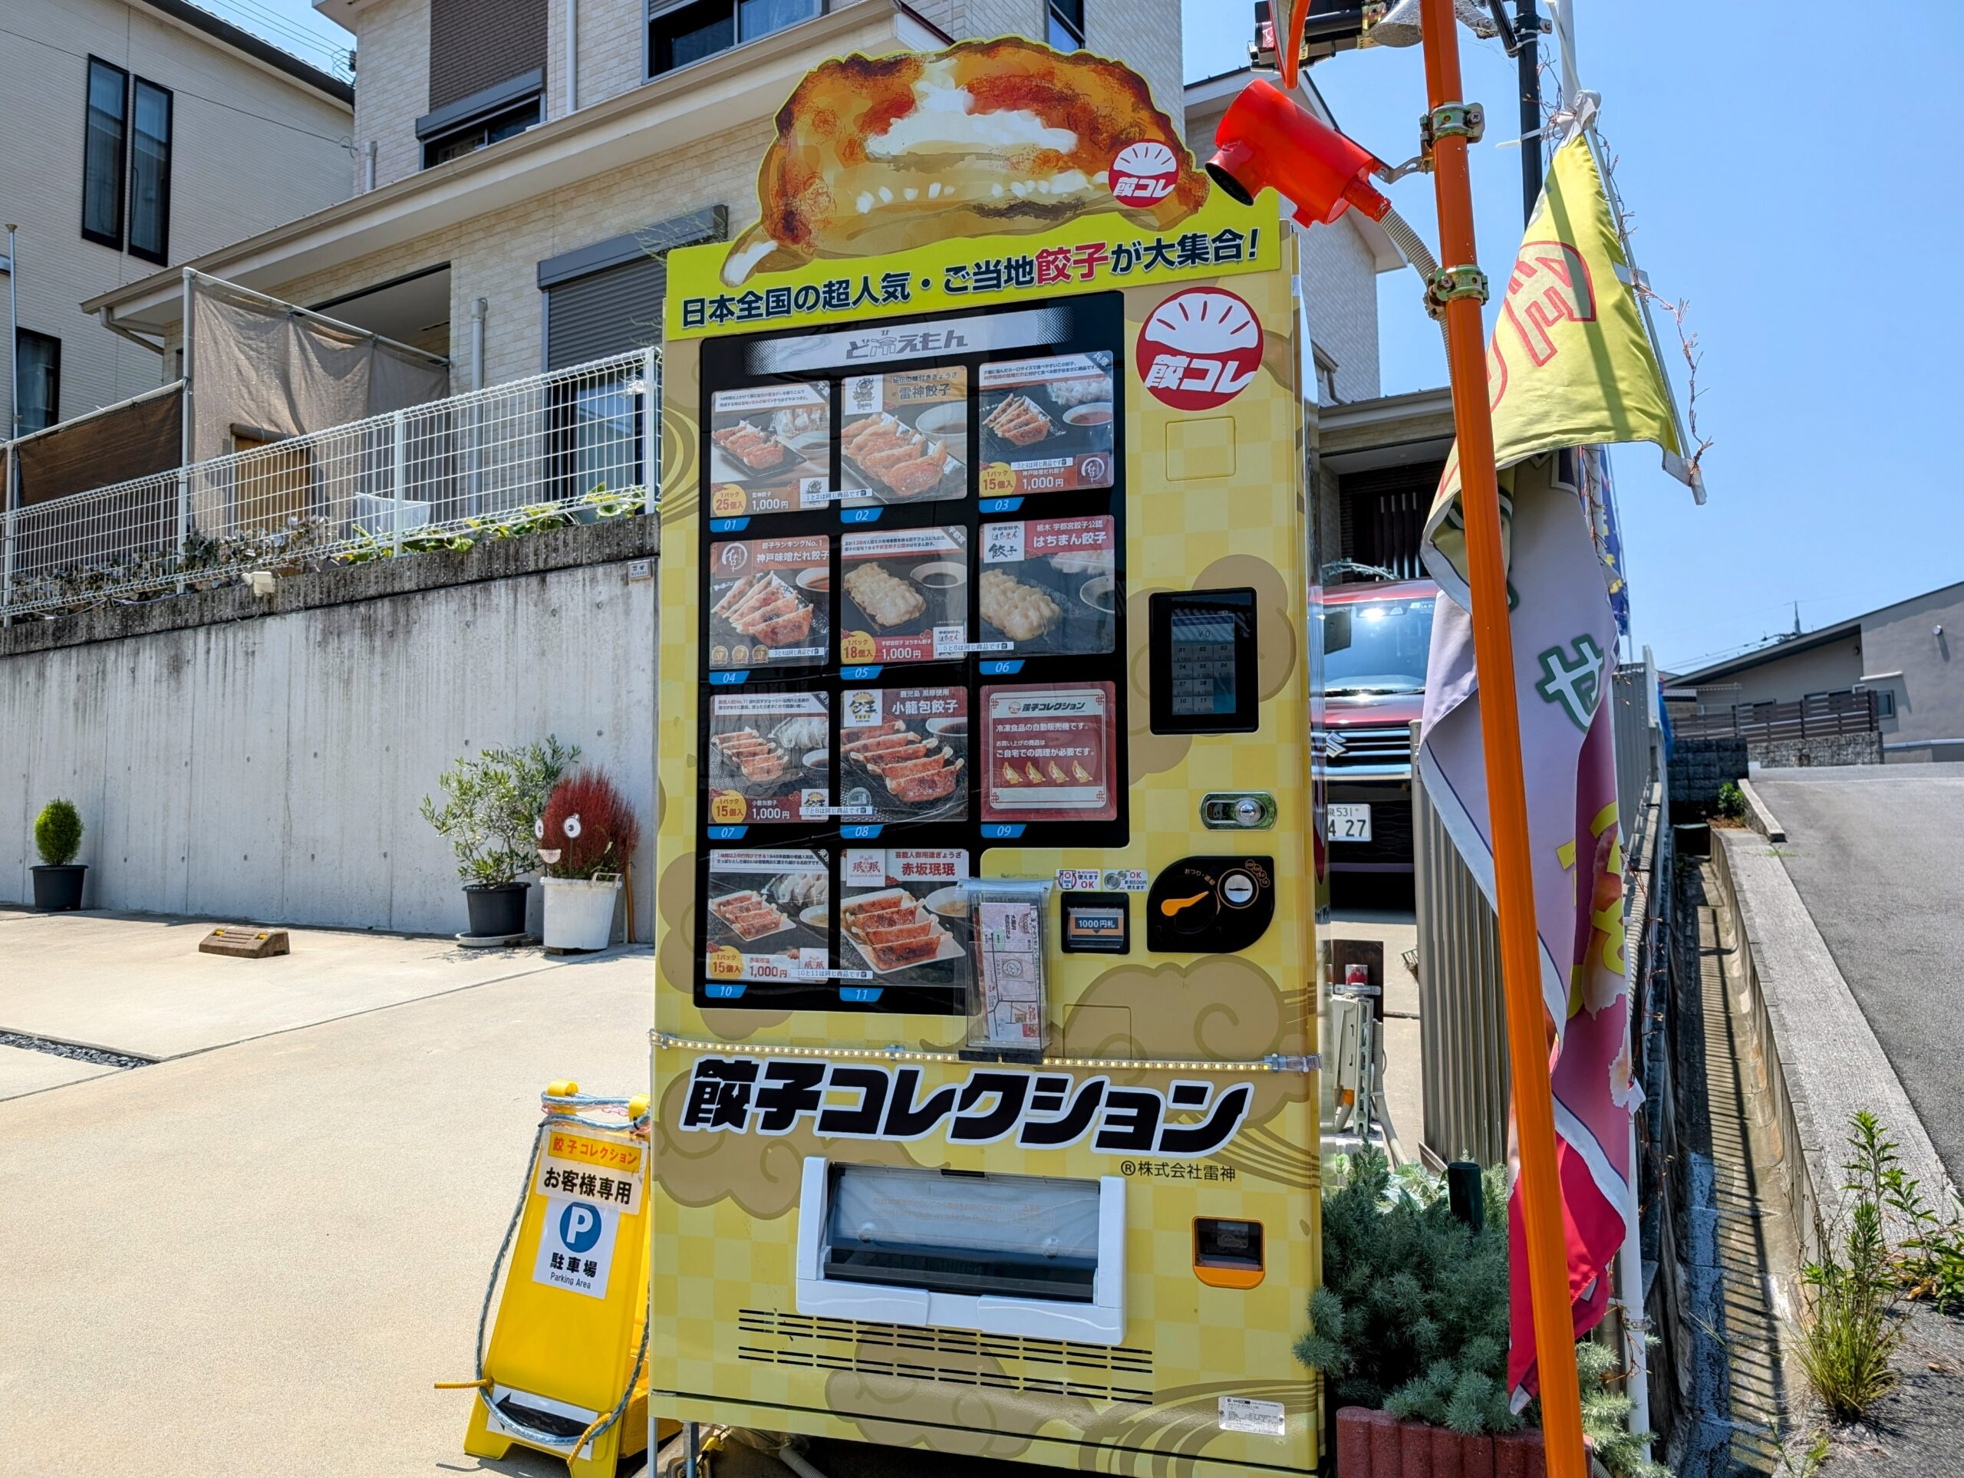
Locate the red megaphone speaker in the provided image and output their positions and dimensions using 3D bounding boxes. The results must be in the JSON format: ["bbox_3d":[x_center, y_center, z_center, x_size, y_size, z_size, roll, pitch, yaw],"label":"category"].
[{"bbox_3d":[0.462,-0.856,1.980,0.260,0.150,0.115,35,-20,13],"label":"red megaphone speaker"}]

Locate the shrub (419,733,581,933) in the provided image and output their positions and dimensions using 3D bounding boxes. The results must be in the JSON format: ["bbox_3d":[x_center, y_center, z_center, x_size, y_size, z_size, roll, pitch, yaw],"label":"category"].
[{"bbox_3d":[-2.219,0.460,6.250,0.690,0.920,0.600,-3,-5,29],"label":"shrub"}]

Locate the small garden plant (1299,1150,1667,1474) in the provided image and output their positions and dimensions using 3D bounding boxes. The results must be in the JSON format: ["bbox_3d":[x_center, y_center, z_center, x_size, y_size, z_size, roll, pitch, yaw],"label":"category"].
[{"bbox_3d":[0.792,0.914,2.170,0.530,0.470,0.450,-2,-4,14],"label":"small garden plant"}]

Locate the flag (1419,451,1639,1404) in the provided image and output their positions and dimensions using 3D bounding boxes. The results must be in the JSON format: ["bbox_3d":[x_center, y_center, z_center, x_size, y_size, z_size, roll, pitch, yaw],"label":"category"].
[{"bbox_3d":[0.821,0.274,2.040,0.310,1.380,0.190,-2,-5,20],"label":"flag"}]

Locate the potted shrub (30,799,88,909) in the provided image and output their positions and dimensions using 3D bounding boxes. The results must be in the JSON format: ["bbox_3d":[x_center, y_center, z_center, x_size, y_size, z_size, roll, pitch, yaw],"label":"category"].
[{"bbox_3d":[-5.618,0.705,8.300,0.340,0.670,0.340,-3,-5,29],"label":"potted shrub"}]

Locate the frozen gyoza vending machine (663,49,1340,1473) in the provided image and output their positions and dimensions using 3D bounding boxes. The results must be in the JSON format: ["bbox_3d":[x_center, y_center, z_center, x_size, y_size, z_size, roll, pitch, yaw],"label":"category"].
[{"bbox_3d":[0.069,0.042,2.450,1.035,2.282,0.770,-2,-4,17],"label":"frozen gyoza vending machine"}]

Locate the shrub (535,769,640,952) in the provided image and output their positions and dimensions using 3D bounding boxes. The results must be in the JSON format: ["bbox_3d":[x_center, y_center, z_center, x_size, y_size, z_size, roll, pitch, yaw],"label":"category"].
[{"bbox_3d":[-1.724,0.532,5.950,0.440,0.800,0.430,-3,-5,29],"label":"shrub"}]

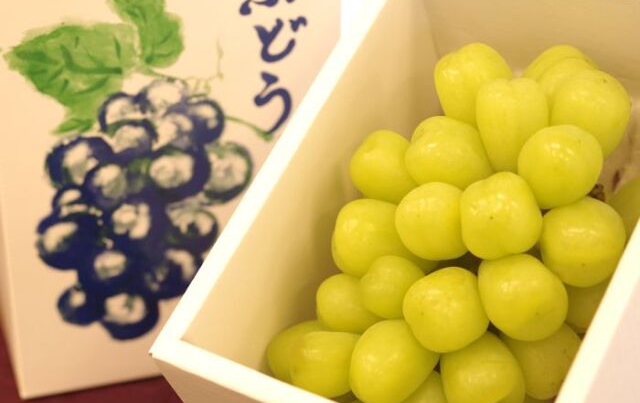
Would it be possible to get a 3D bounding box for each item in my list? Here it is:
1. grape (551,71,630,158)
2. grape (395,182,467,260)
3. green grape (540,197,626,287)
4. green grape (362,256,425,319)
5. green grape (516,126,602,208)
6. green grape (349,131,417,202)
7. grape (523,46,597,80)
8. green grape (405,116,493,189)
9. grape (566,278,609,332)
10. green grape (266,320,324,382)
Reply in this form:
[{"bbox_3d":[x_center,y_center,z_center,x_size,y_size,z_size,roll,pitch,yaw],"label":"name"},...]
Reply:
[{"bbox_3d":[0.096,-0.031,0.470,0.028,0.030,0.030,0,32,0],"label":"grape"},{"bbox_3d":[0.040,0.007,0.473,0.028,0.029,0.029,-2,25,0],"label":"grape"},{"bbox_3d":[0.089,0.014,0.448,0.029,0.030,0.029,0,32,0],"label":"green grape"},{"bbox_3d":[0.027,0.031,0.488,0.025,0.026,0.026,-2,25,0],"label":"green grape"},{"bbox_3d":[0.084,-0.012,0.463,0.029,0.029,0.030,-2,25,0],"label":"green grape"},{"bbox_3d":[0.025,-0.013,0.503,0.028,0.029,0.028,-2,25,0],"label":"green grape"},{"bbox_3d":[0.094,-0.046,0.508,0.028,0.028,0.029,0,32,0],"label":"grape"},{"bbox_3d":[0.048,-0.017,0.490,0.031,0.029,0.029,-2,25,0],"label":"green grape"},{"bbox_3d":[0.096,0.034,0.474,0.027,0.028,0.028,0,32,0],"label":"grape"},{"bbox_3d":[-0.006,0.055,0.487,0.027,0.024,0.025,-1,27,0],"label":"green grape"}]

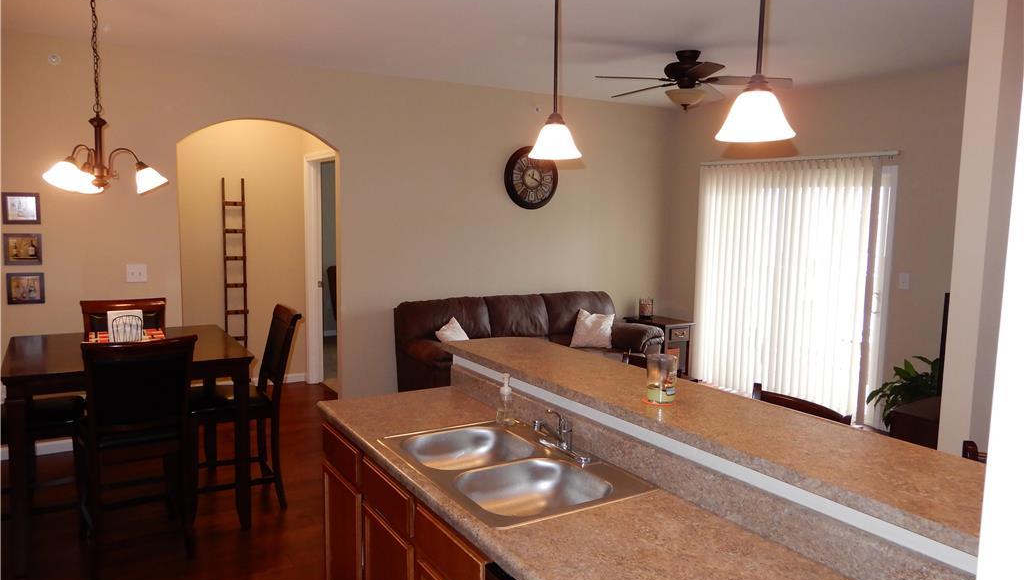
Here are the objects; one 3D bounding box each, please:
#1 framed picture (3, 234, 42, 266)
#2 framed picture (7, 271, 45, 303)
[{"bbox_3d":[-3.179,-0.260,4.617,0.205,0.203,0.020,-3,7,-31],"label":"framed picture"},{"bbox_3d":[-3.152,-0.007,4.609,0.200,0.200,0.020,-3,7,-32],"label":"framed picture"}]

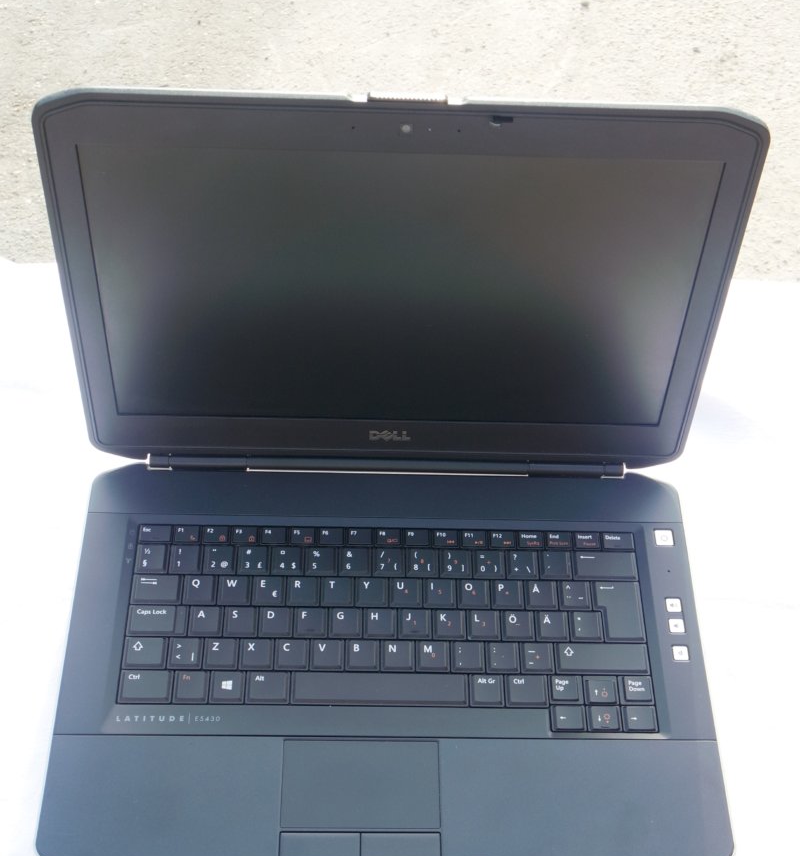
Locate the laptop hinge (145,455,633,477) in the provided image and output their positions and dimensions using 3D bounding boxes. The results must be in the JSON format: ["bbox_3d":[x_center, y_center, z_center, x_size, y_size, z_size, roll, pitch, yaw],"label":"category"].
[{"bbox_3d":[-0.007,0.023,0.699,0.283,0.010,0.011,1,57,-3],"label":"laptop hinge"}]

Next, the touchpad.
[{"bbox_3d":[-0.020,0.182,0.597,0.081,0.002,0.045,1,57,-3],"label":"touchpad"}]

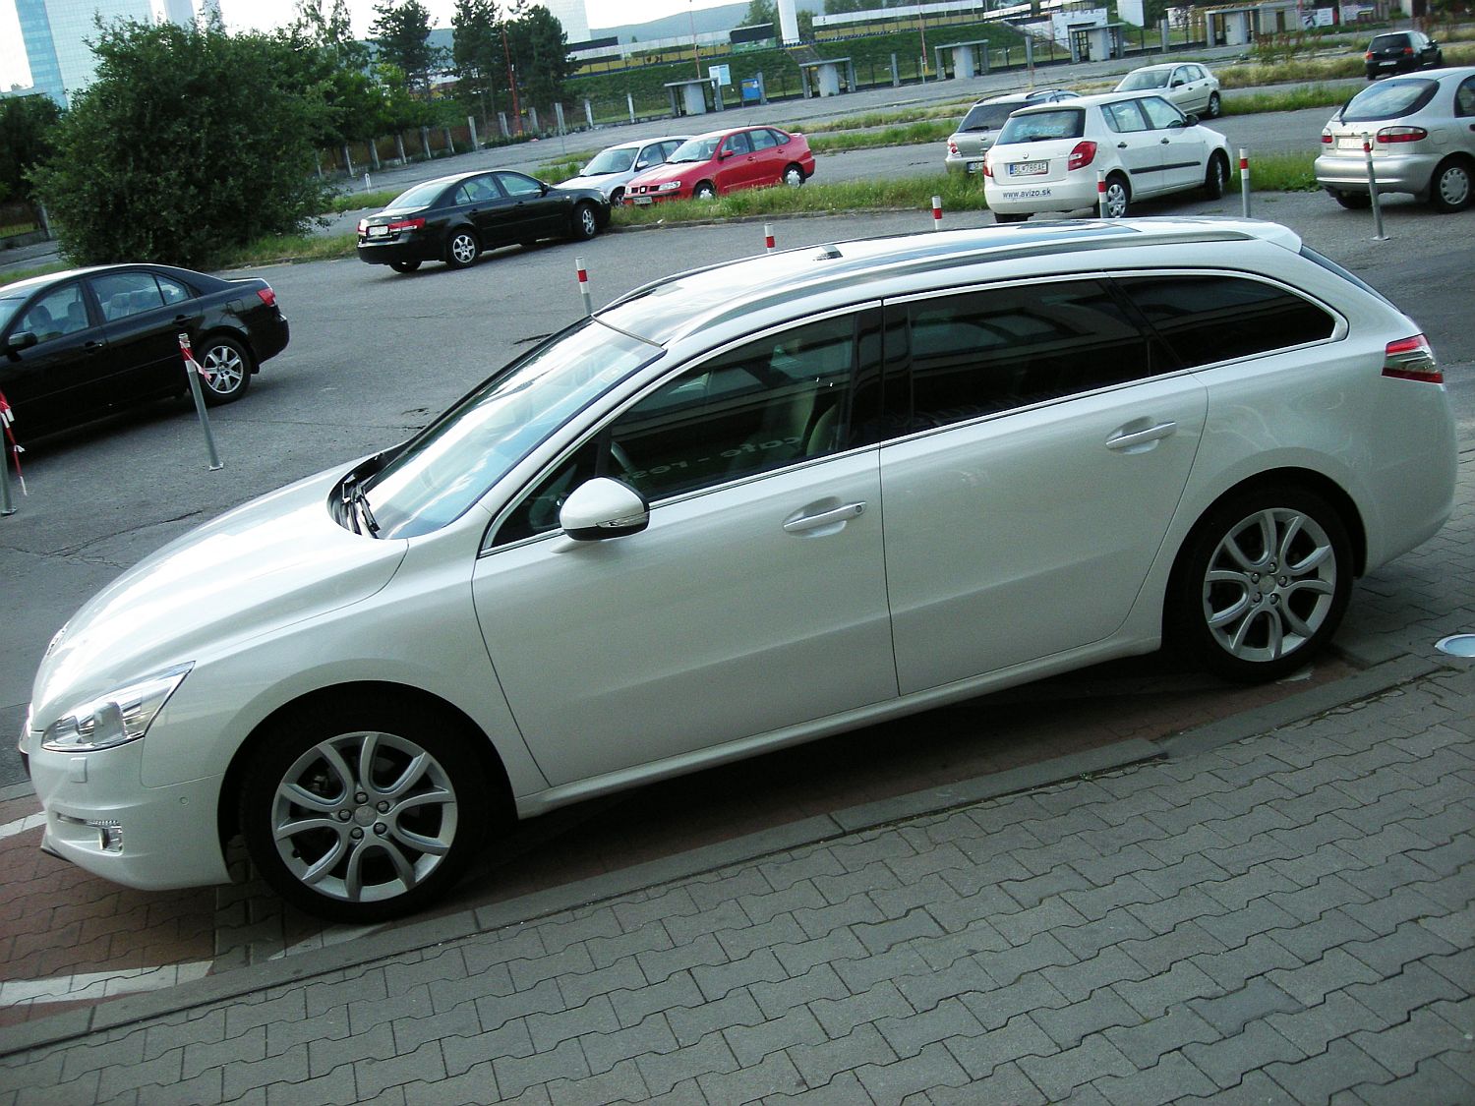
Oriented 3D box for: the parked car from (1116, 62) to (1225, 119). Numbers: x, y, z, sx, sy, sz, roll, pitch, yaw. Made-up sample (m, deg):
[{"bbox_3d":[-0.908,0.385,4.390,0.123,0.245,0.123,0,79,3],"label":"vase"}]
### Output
[{"bbox_3d":[9.995,-10.852,35.457,1.740,1.430,4.160,7,23,40],"label":"parked car"}]

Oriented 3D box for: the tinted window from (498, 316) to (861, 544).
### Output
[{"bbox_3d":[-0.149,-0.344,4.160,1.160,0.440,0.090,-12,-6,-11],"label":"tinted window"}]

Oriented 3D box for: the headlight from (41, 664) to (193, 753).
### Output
[{"bbox_3d":[-1.677,0.418,3.994,0.500,0.250,0.440,-15,17,-21],"label":"headlight"}]

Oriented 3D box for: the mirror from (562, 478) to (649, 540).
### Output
[{"bbox_3d":[-0.360,-0.122,3.950,0.210,0.175,0.220,-13,15,-13],"label":"mirror"}]

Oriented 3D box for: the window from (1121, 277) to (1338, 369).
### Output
[{"bbox_3d":[1.502,-0.747,4.561,0.660,0.330,0.090,-13,-5,-15],"label":"window"}]

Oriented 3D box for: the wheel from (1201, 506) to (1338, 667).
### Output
[{"bbox_3d":[1.644,0.081,4.757,0.485,0.485,0.200,-13,17,-13],"label":"wheel"}]

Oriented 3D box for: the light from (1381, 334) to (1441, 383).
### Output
[{"bbox_3d":[2.180,-0.616,4.833,0.310,0.200,0.230,-13,15,-13],"label":"light"}]

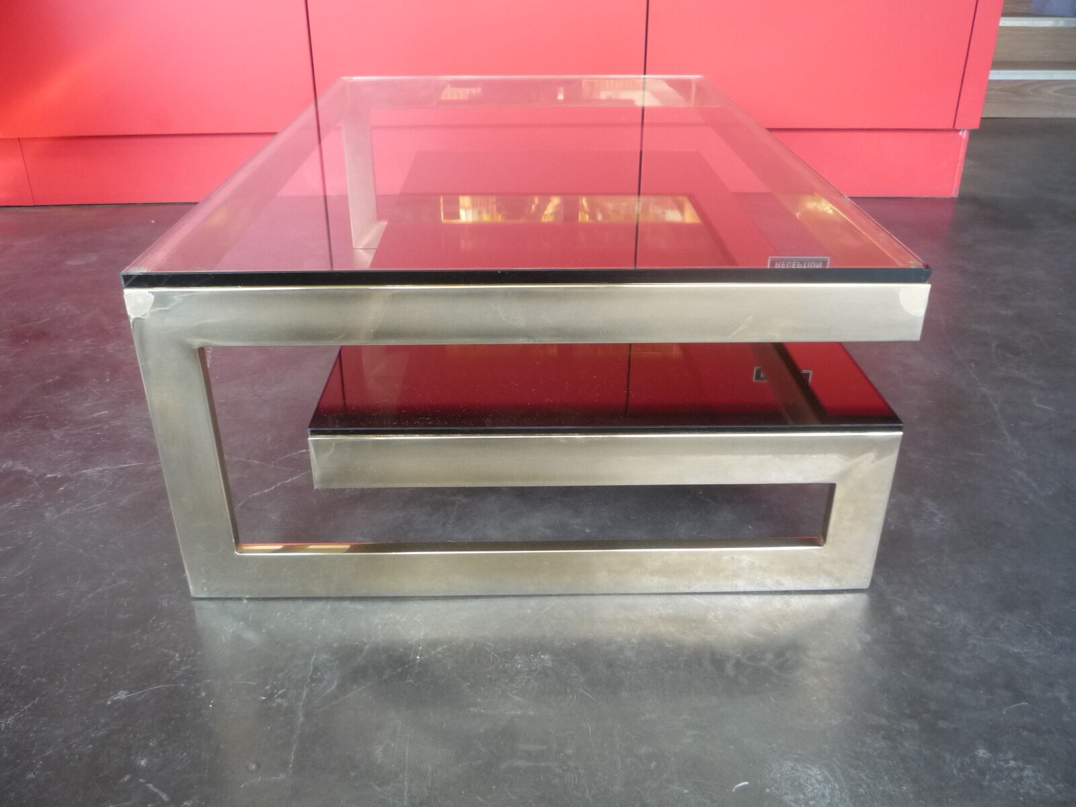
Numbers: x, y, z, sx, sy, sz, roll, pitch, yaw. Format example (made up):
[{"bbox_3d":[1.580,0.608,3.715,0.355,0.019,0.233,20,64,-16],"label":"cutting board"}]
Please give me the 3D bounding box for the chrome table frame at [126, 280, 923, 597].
[{"bbox_3d":[-0.020,-0.240,1.567,0.790,0.378,1.275,0,27,-1],"label":"chrome table frame"}]

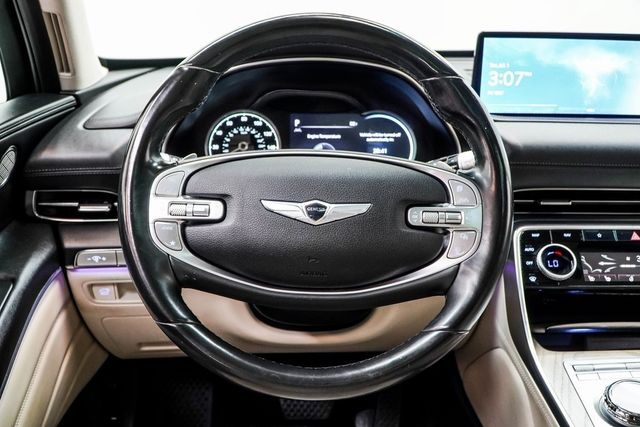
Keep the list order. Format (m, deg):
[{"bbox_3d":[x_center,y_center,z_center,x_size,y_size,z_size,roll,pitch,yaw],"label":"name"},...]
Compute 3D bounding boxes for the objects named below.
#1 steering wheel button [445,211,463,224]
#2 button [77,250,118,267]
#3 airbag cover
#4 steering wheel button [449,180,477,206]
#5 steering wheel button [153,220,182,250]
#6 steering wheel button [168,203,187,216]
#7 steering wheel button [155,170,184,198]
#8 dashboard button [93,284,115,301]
[{"bbox_3d":[0.132,0.004,0.646,0.018,0.014,0.010,1,-6,0],"label":"steering wheel button"},{"bbox_3d":[-0.272,0.055,0.800,0.050,0.019,0.018,0,8,-5],"label":"button"},{"bbox_3d":[-0.004,0.009,0.648,0.262,0.131,0.050,1,-6,0],"label":"airbag cover"},{"bbox_3d":[0.141,-0.020,0.650,0.028,0.025,0.010,1,-6,0],"label":"steering wheel button"},{"bbox_3d":[-0.148,0.022,0.645,0.027,0.028,0.010,1,-6,0],"label":"steering wheel button"},{"bbox_3d":[-0.139,-0.003,0.646,0.018,0.013,0.010,1,-6,0],"label":"steering wheel button"},{"bbox_3d":[-0.148,-0.029,0.649,0.029,0.025,0.010,1,-6,0],"label":"steering wheel button"},{"bbox_3d":[-0.262,0.096,0.800,0.028,0.019,0.015,0,8,-5],"label":"dashboard button"}]

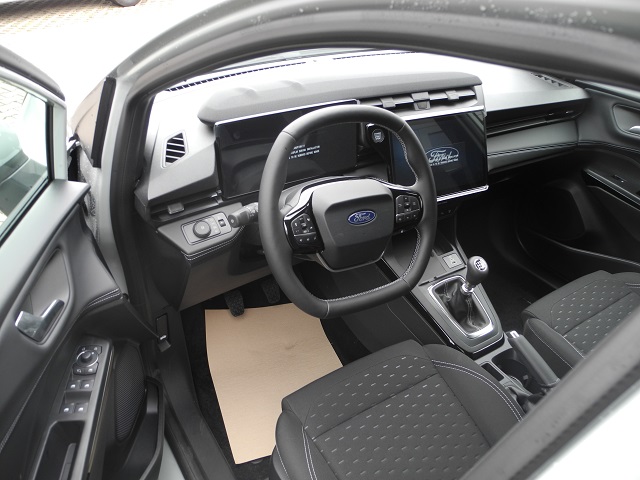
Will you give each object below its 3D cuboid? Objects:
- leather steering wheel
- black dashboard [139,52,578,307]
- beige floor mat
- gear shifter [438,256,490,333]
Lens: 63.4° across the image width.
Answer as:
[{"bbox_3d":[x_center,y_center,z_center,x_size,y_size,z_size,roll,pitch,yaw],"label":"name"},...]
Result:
[{"bbox_3d":[0.051,-0.053,0.933,0.370,0.362,0.110,-16,12,-30],"label":"leather steering wheel"},{"bbox_3d":[0.172,-0.239,1.372,1.380,0.420,0.470,-16,33,-30],"label":"black dashboard"},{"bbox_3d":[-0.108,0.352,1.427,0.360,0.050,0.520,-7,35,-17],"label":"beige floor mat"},{"bbox_3d":[0.348,0.114,1.224,0.090,0.175,0.120,-16,33,-30],"label":"gear shifter"}]

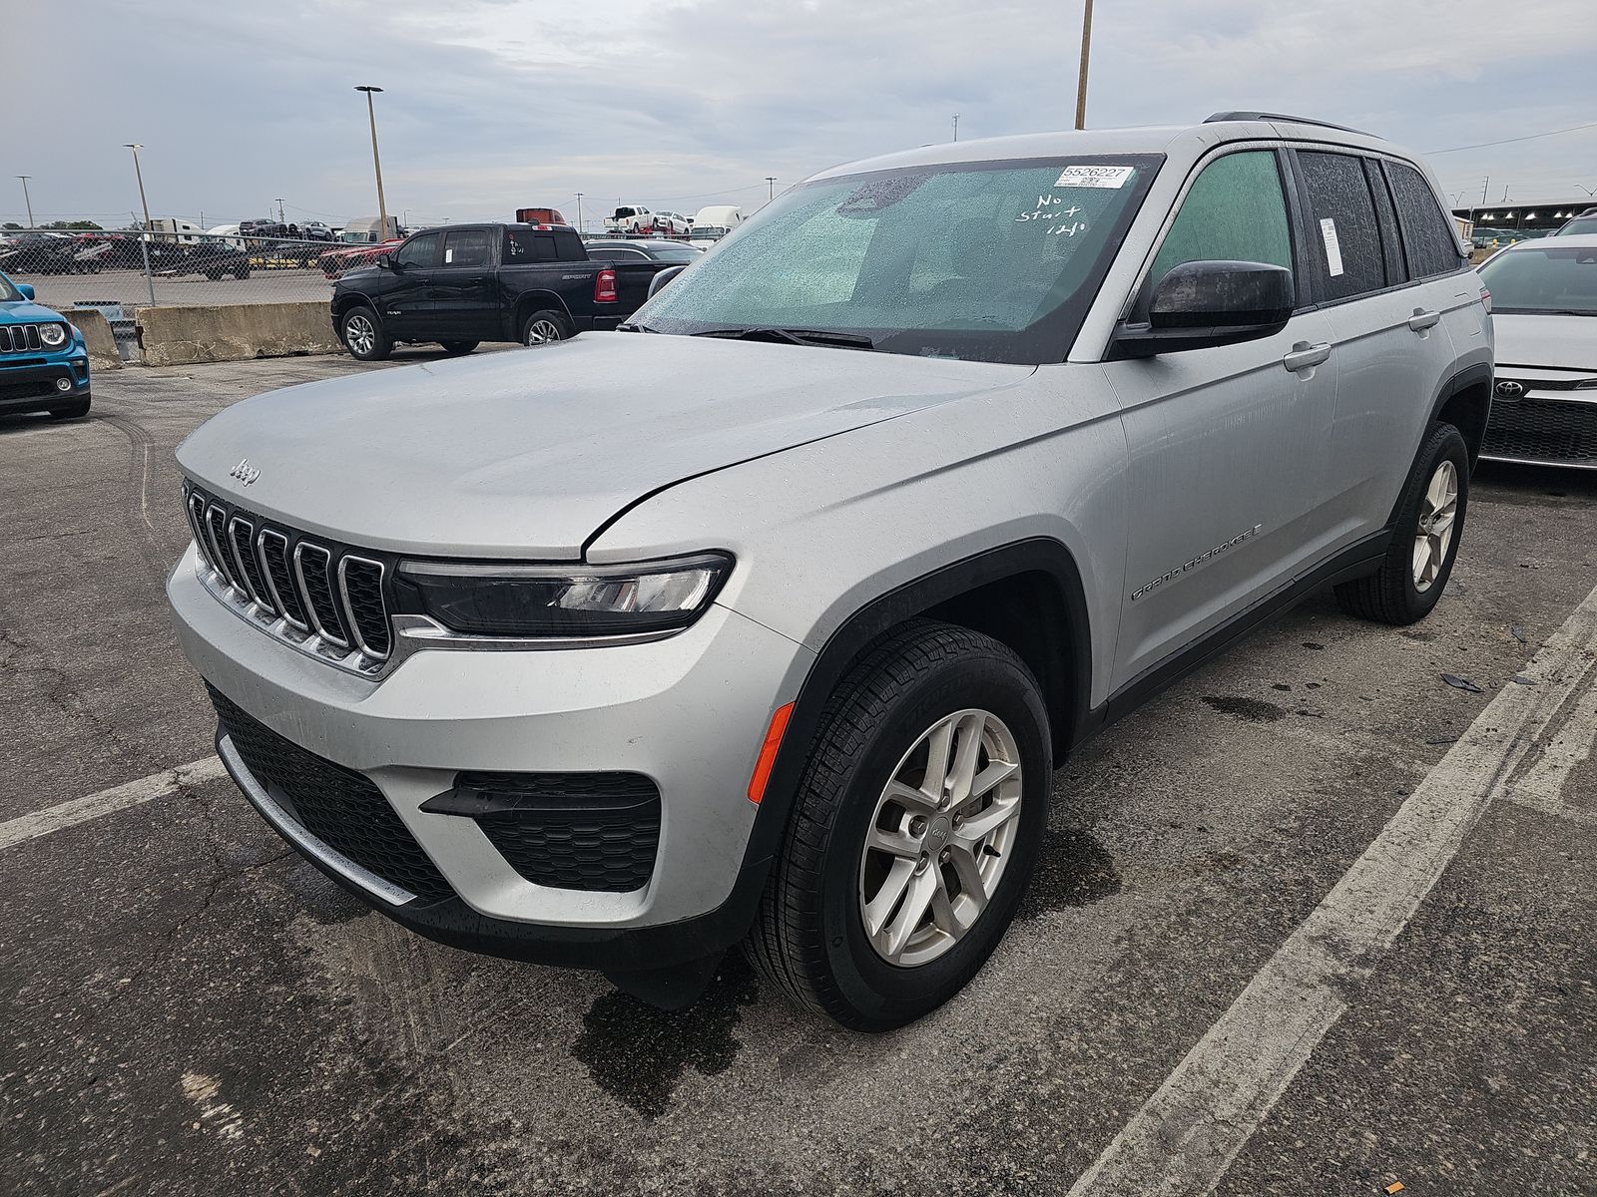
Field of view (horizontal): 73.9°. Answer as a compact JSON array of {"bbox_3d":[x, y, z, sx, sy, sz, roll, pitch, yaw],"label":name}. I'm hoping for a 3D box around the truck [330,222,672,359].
[{"bbox_3d":[-4.287,-4.424,15.324,5.920,1.970,2.100,10,21,29],"label":"truck"}]

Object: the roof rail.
[{"bbox_3d":[1.663,-1.483,3.409,0.060,0.080,1.580,16,25,42],"label":"roof rail"}]

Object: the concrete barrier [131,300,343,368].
[{"bbox_3d":[-8.437,-4.212,16.688,0.580,0.810,3.400,16,25,42],"label":"concrete barrier"}]

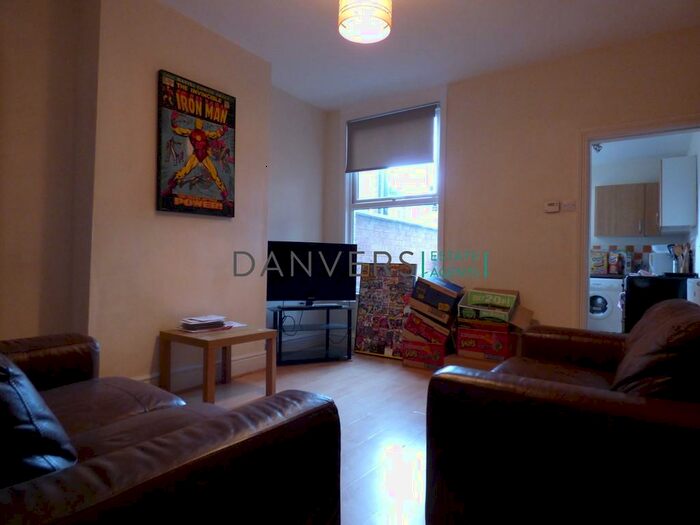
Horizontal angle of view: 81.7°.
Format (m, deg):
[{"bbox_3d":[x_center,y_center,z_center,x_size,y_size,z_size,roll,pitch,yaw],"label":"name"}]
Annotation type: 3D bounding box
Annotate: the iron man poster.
[{"bbox_3d":[-1.074,-0.812,2.914,0.030,0.935,0.610,1,0,36],"label":"iron man poster"}]

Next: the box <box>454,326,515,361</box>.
[{"bbox_3d":[1.115,0.655,3.320,0.375,0.240,0.290,1,0,33],"label":"box"}]

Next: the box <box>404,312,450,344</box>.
[{"bbox_3d":[0.745,0.590,3.710,0.370,0.180,0.290,24,10,24],"label":"box"}]

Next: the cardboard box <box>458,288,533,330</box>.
[{"bbox_3d":[1.157,0.369,3.347,0.420,0.220,0.290,1,0,33],"label":"cardboard box"}]

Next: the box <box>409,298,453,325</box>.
[{"bbox_3d":[0.763,0.433,3.690,0.375,0.100,0.290,22,9,25],"label":"box"}]

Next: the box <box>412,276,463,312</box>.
[{"bbox_3d":[0.829,0.282,3.770,0.370,0.193,0.273,23,17,25],"label":"box"}]

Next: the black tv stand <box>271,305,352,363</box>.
[{"bbox_3d":[-0.402,0.685,3.899,0.769,0.484,0.390,1,0,-25],"label":"black tv stand"}]

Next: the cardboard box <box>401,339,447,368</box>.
[{"bbox_3d":[0.712,0.828,3.681,0.370,0.235,0.290,1,0,26],"label":"cardboard box"}]

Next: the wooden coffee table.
[{"bbox_3d":[-0.899,0.695,2.788,0.550,0.450,0.550,1,0,37],"label":"wooden coffee table"}]

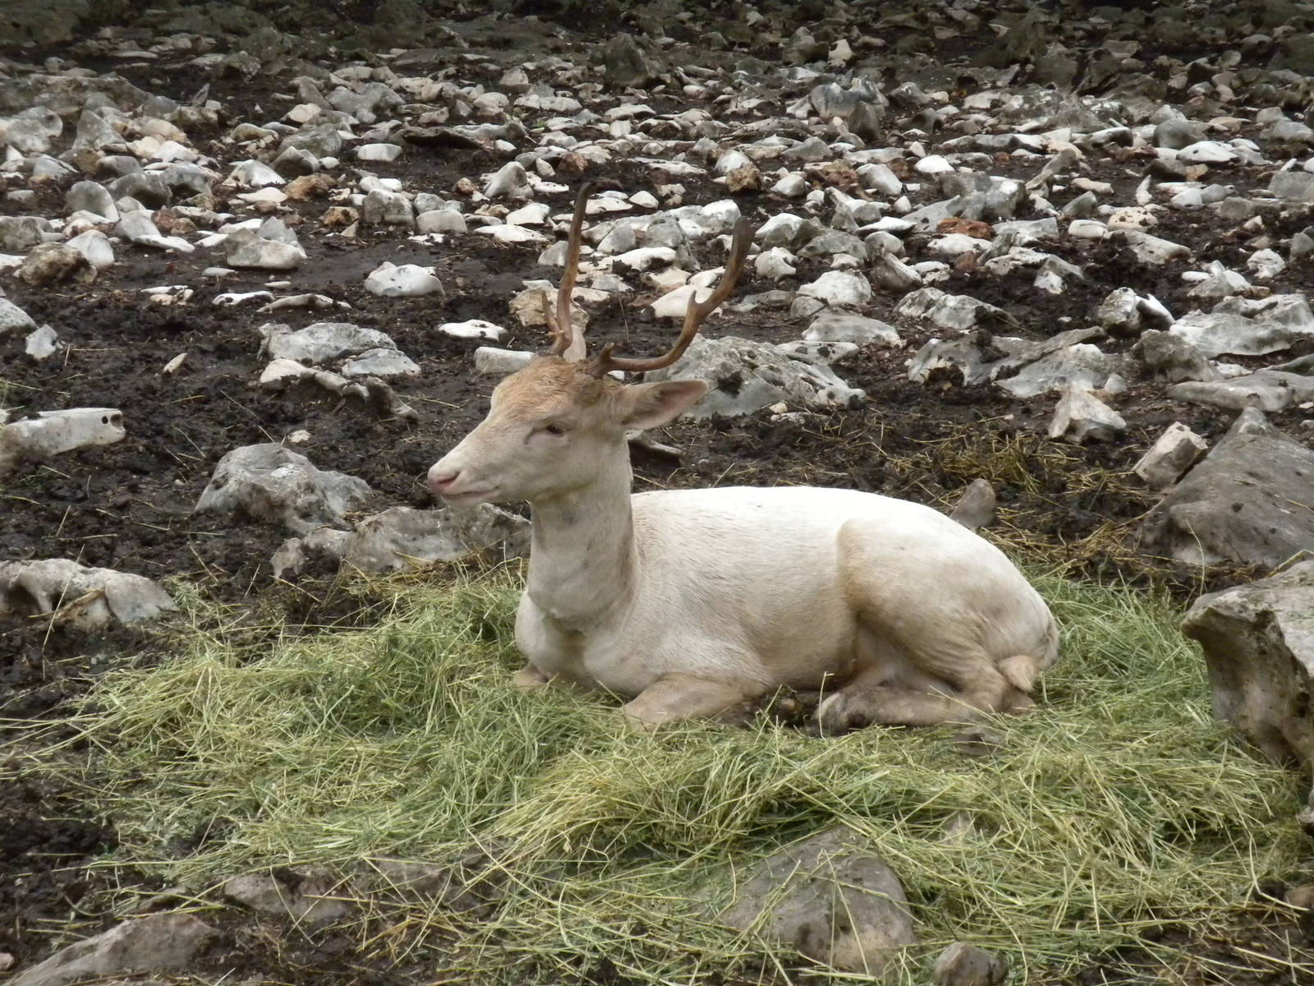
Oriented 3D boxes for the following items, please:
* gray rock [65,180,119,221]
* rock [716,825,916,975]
[{"bbox_3d":[-2.060,-1.061,9.946,0.194,0.132,0.136,0,13,0],"label":"gray rock"},{"bbox_3d":[0.216,0.553,3.711,0.280,0.204,0.220,1,14,3],"label":"rock"}]

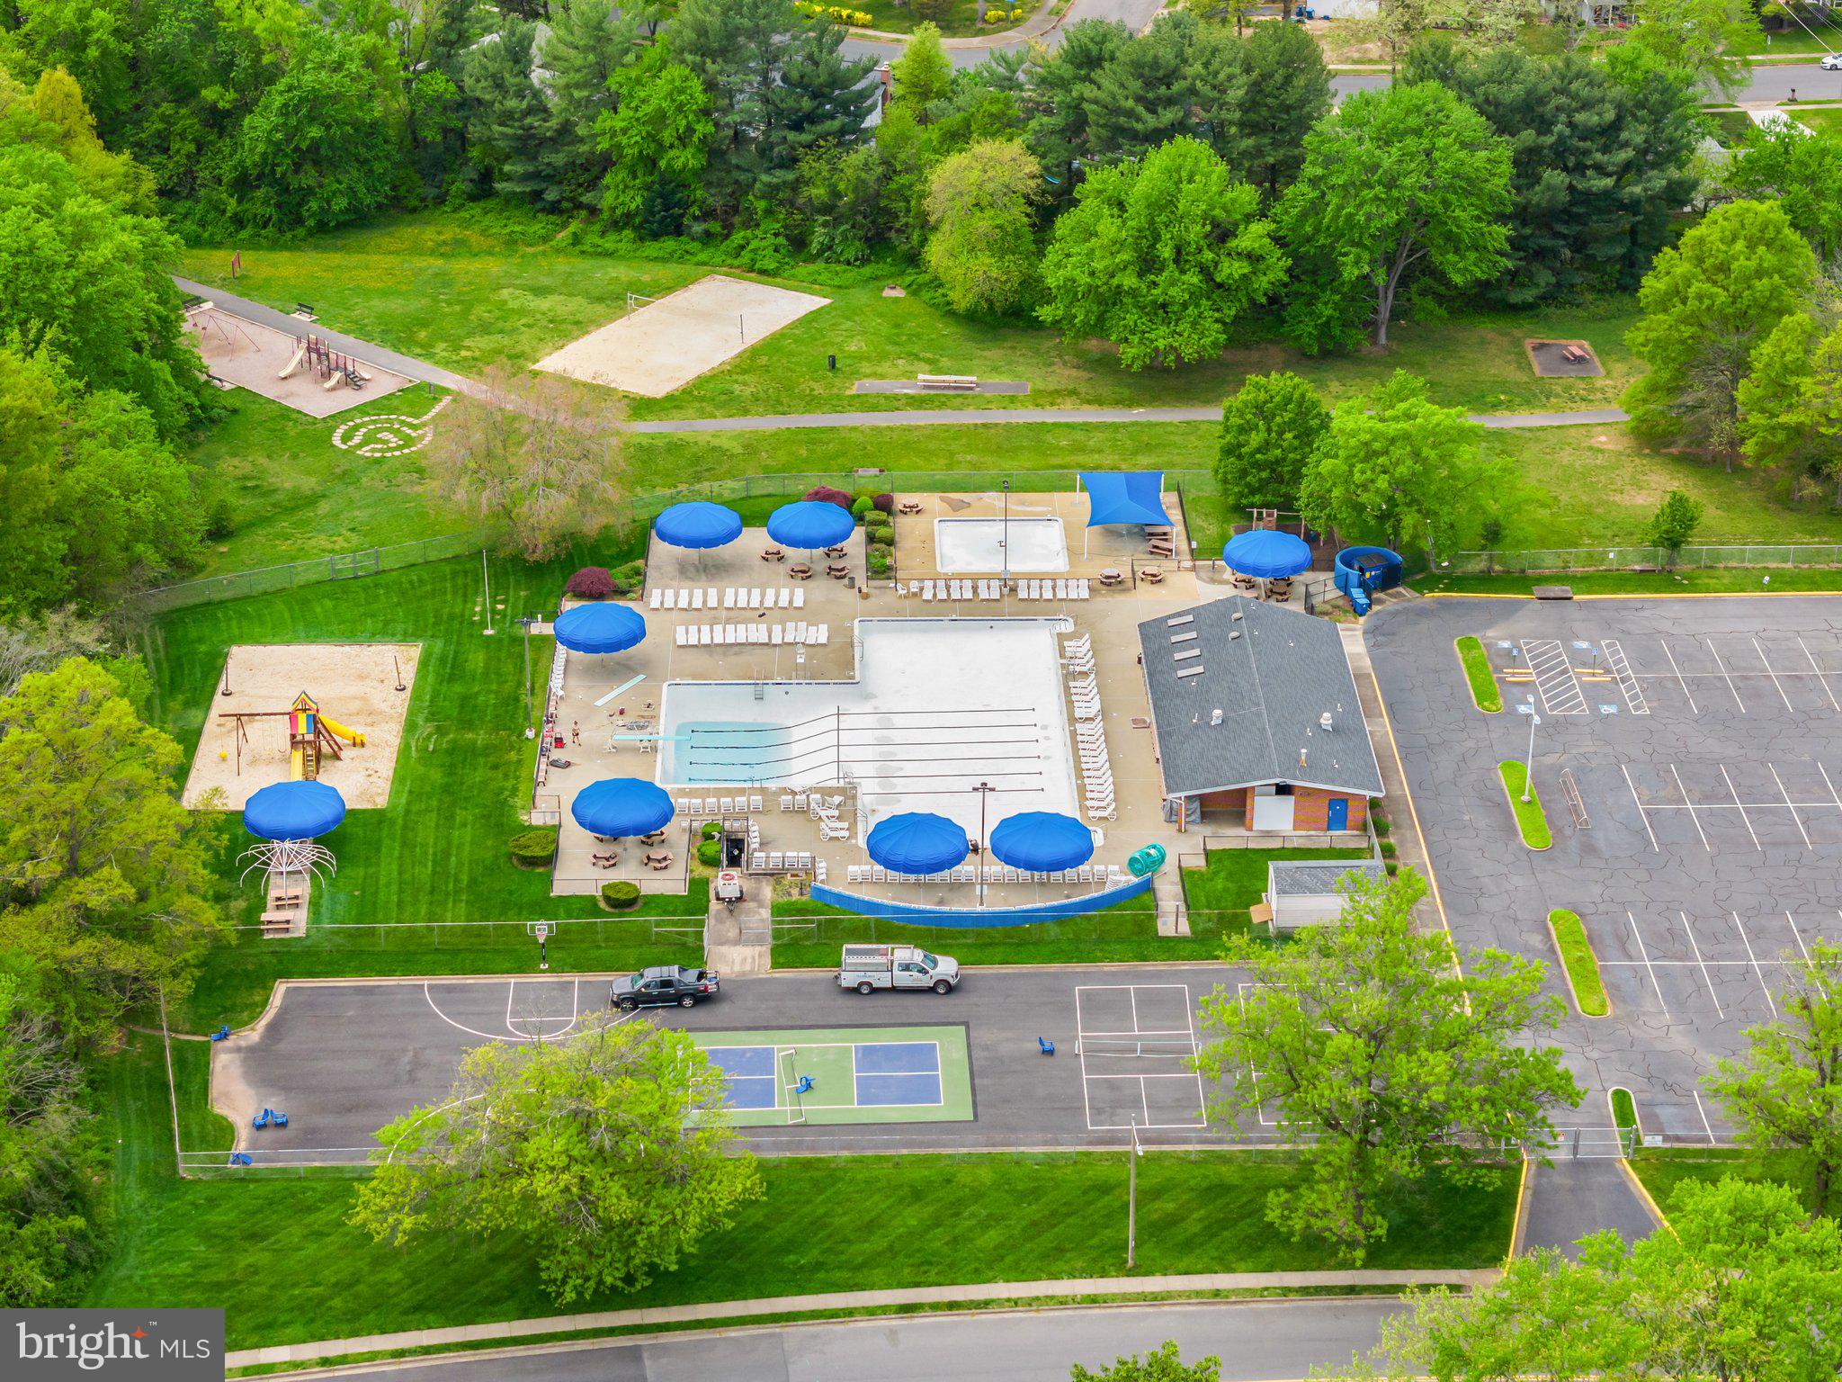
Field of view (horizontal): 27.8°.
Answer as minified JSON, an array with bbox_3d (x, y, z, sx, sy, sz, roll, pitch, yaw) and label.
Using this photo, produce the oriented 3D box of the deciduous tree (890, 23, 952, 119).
[{"bbox_3d":[0.066,-54.571,335.266,5.600,10.500,5.600,0,27,0],"label":"deciduous tree"}]

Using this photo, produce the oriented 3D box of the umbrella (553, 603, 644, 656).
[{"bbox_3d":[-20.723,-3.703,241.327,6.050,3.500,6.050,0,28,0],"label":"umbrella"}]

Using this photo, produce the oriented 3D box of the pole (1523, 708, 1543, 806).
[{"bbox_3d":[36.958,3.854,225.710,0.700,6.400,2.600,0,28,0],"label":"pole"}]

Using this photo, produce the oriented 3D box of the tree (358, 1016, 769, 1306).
[{"bbox_3d":[-18.071,23.085,183.456,20.000,12.700,18.500,0,28,0],"label":"tree"}]

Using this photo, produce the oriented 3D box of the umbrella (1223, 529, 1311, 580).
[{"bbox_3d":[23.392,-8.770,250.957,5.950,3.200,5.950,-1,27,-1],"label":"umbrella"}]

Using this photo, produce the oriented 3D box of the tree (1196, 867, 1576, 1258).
[{"bbox_3d":[22.971,19.306,183.725,18.500,19.000,17.500,0,28,0],"label":"tree"}]

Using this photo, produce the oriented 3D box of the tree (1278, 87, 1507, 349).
[{"bbox_3d":[36.937,-36.440,289.099,17.600,20.300,17.000,0,27,0],"label":"tree"}]

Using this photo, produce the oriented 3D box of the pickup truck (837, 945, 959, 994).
[{"bbox_3d":[-1.206,15.496,207.555,6.750,2.150,2.100,-1,27,-1],"label":"pickup truck"}]

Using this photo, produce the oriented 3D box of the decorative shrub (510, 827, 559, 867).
[{"bbox_3d":[-22.957,9.127,221.036,3.000,1.200,2.700,-1,27,-1],"label":"decorative shrub"}]

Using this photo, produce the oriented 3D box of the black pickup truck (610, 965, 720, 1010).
[{"bbox_3d":[-14.255,16.442,207.056,5.850,1.930,2.050,-2,28,-4],"label":"black pickup truck"}]

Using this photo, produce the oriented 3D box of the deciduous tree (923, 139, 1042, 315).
[{"bbox_3d":[4.860,-36.660,292.980,9.390,13.720,9.390,0,28,0],"label":"deciduous tree"}]

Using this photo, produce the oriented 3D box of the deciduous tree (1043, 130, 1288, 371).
[{"bbox_3d":[18.160,-32.890,281.540,18.630,17.880,18.630,0,28,0],"label":"deciduous tree"}]

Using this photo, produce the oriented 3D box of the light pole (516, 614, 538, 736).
[{"bbox_3d":[-24.660,-0.720,232.010,1.350,8.000,1.200,0,28,0],"label":"light pole"}]

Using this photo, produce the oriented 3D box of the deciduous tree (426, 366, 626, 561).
[{"bbox_3d":[-27.405,-15.827,257.494,13.600,12.400,13.200,0,27,0],"label":"deciduous tree"}]

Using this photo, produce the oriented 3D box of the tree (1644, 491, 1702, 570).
[{"bbox_3d":[51.531,-10.942,253.927,3.900,5.700,3.700,0,28,0],"label":"tree"}]

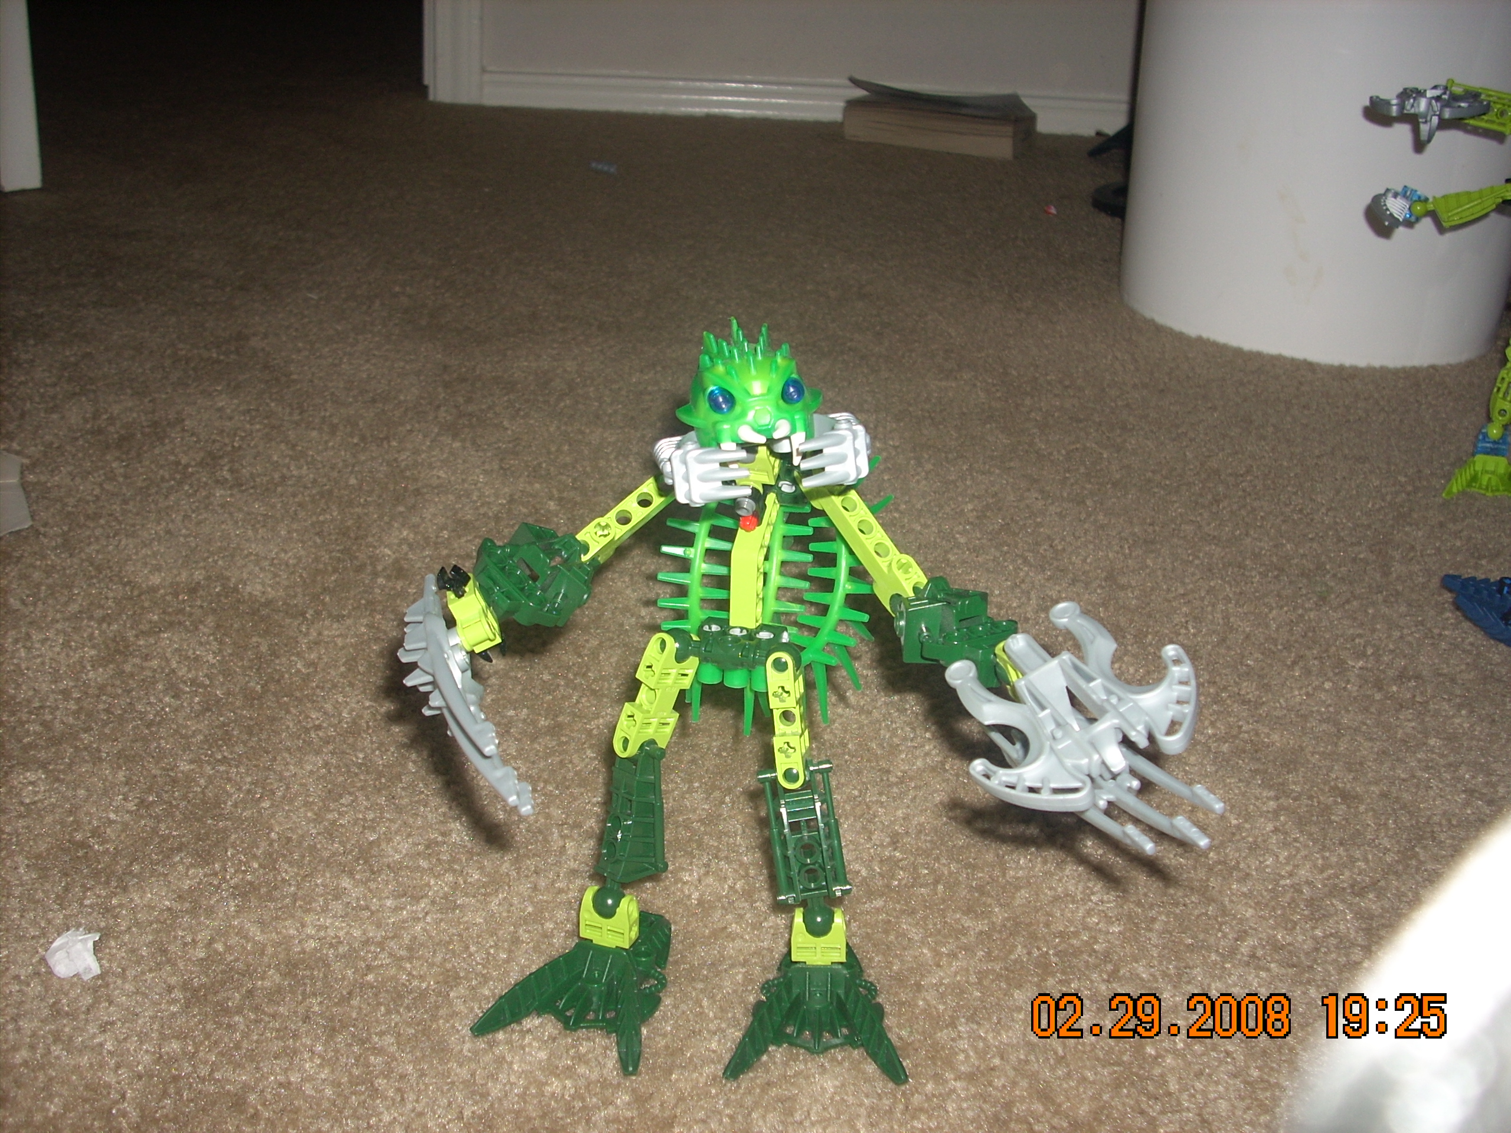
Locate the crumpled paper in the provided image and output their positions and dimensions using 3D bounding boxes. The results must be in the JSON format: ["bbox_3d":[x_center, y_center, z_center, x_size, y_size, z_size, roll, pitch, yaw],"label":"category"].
[{"bbox_3d":[-0.196,0.111,0.464,0.016,0.009,0.013,-7,24,-24],"label":"crumpled paper"}]

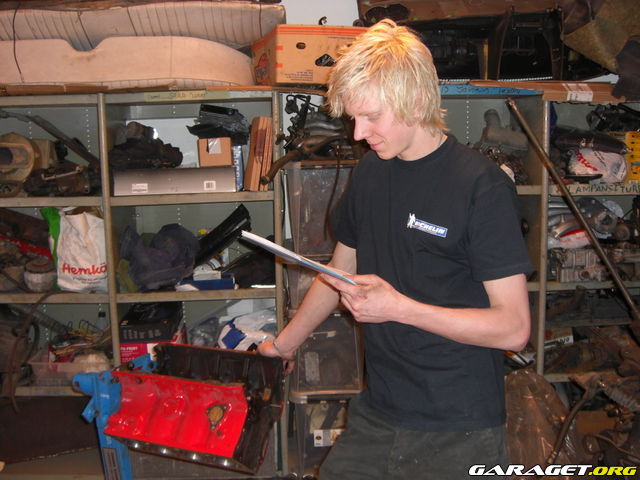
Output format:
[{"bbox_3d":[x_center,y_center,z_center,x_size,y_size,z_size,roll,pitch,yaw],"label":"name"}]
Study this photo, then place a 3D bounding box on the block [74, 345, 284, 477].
[{"bbox_3d":[-0.409,0.545,2.284,0.489,0.296,0.385,3,8,19],"label":"block"}]

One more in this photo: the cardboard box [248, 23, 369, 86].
[{"bbox_3d":[-0.050,-0.756,2.992,0.400,0.222,0.520,-3,8,-16],"label":"cardboard box"}]

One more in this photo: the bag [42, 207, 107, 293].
[{"bbox_3d":[-1.099,0.052,3.191,0.280,0.370,0.170,1,8,12],"label":"bag"}]

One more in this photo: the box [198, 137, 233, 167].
[{"bbox_3d":[-0.450,-0.388,3.112,0.140,0.118,0.140,-1,7,2],"label":"box"}]

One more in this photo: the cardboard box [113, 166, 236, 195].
[{"bbox_3d":[-0.624,-0.269,3.160,0.530,0.115,0.270,-1,7,0],"label":"cardboard box"}]

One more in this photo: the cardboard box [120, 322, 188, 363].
[{"bbox_3d":[-0.791,0.501,3.301,0.260,0.270,0.300,-1,7,0],"label":"cardboard box"}]

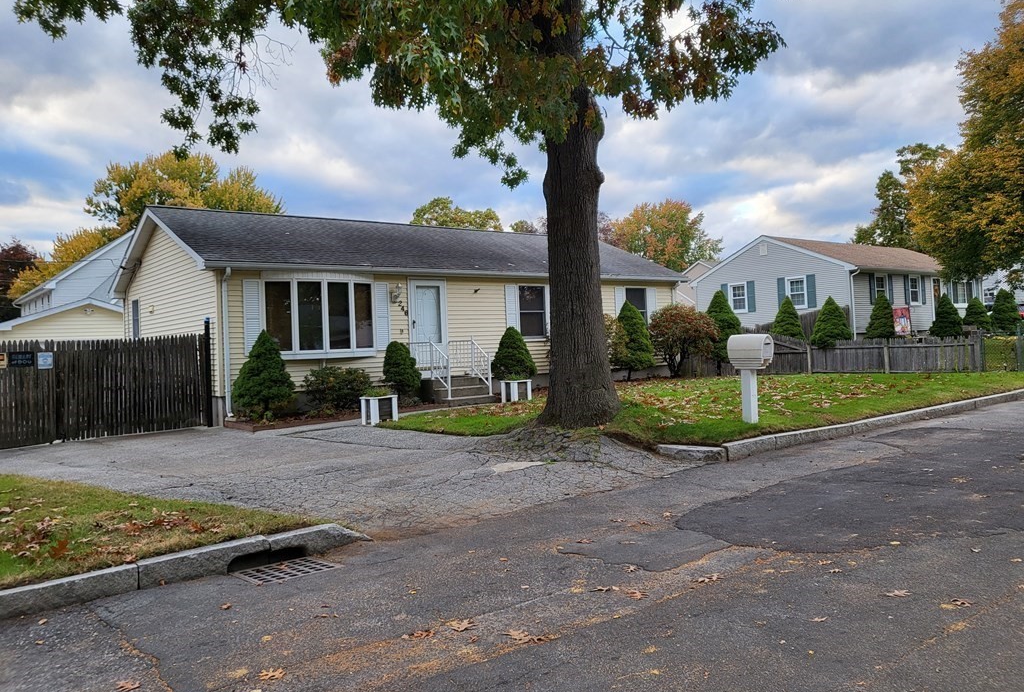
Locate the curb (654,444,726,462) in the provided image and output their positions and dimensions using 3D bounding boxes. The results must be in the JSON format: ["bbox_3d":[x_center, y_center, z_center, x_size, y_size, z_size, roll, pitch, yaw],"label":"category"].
[{"bbox_3d":[2.278,1.358,9.808,0.150,0.180,1.000,-2,0,-39],"label":"curb"}]

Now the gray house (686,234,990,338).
[{"bbox_3d":[15.791,-2.454,36.523,13.000,4.920,8.030,-3,0,-39],"label":"gray house"}]

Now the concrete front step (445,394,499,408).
[{"bbox_3d":[-0.941,1.195,16.705,1.250,0.170,0.320,-3,0,-39],"label":"concrete front step"}]

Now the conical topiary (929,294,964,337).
[{"bbox_3d":[12.571,-0.781,22.200,1.000,1.480,1.000,-2,0,-39],"label":"conical topiary"}]

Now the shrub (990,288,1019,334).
[{"bbox_3d":[22.779,-1.544,35.504,1.380,2.223,1.380,-3,0,-39],"label":"shrub"}]

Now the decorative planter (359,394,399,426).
[{"bbox_3d":[-2.401,1.156,13.936,0.530,0.490,0.480,-3,0,-39],"label":"decorative planter"}]

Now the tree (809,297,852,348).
[{"bbox_3d":[10.187,-0.685,24.600,1.380,1.810,1.380,-2,0,-39],"label":"tree"}]

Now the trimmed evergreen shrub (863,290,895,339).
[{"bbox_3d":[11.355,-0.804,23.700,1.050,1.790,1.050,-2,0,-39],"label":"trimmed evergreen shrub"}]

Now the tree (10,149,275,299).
[{"bbox_3d":[-20.987,-4.716,45.024,15.500,13.457,13.500,-3,0,-39],"label":"tree"}]

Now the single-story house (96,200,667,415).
[{"bbox_3d":[-2.693,-1.006,21.780,14.000,4.820,7.970,-3,0,-39],"label":"single-story house"}]

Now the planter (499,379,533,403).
[{"bbox_3d":[0.088,0.999,17.212,0.490,0.480,0.490,-2,0,-39],"label":"planter"}]

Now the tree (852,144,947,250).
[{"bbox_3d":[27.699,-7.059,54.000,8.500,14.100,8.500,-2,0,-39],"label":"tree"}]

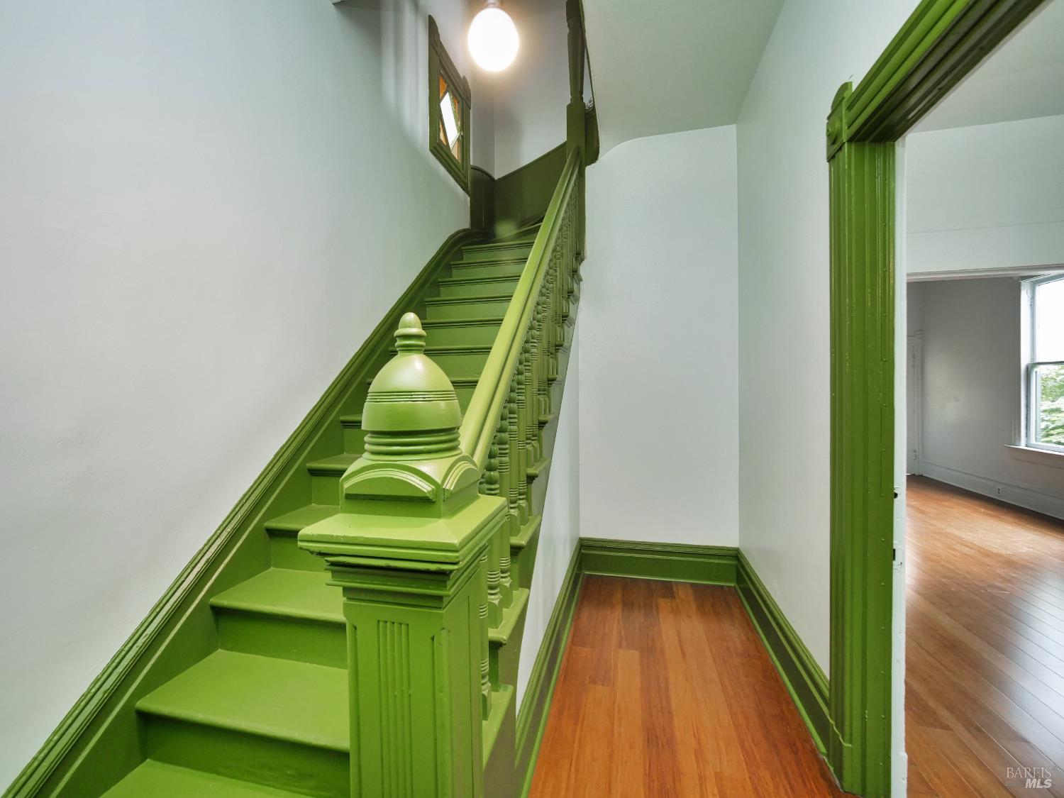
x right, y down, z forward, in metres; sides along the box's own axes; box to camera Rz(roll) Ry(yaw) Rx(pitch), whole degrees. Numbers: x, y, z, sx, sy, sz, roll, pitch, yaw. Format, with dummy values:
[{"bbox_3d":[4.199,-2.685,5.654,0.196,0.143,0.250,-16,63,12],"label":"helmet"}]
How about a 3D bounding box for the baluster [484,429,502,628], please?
[{"bbox_3d":[-0.120,0.390,1.325,0.047,0.617,0.047,0,1,13],"label":"baluster"}]

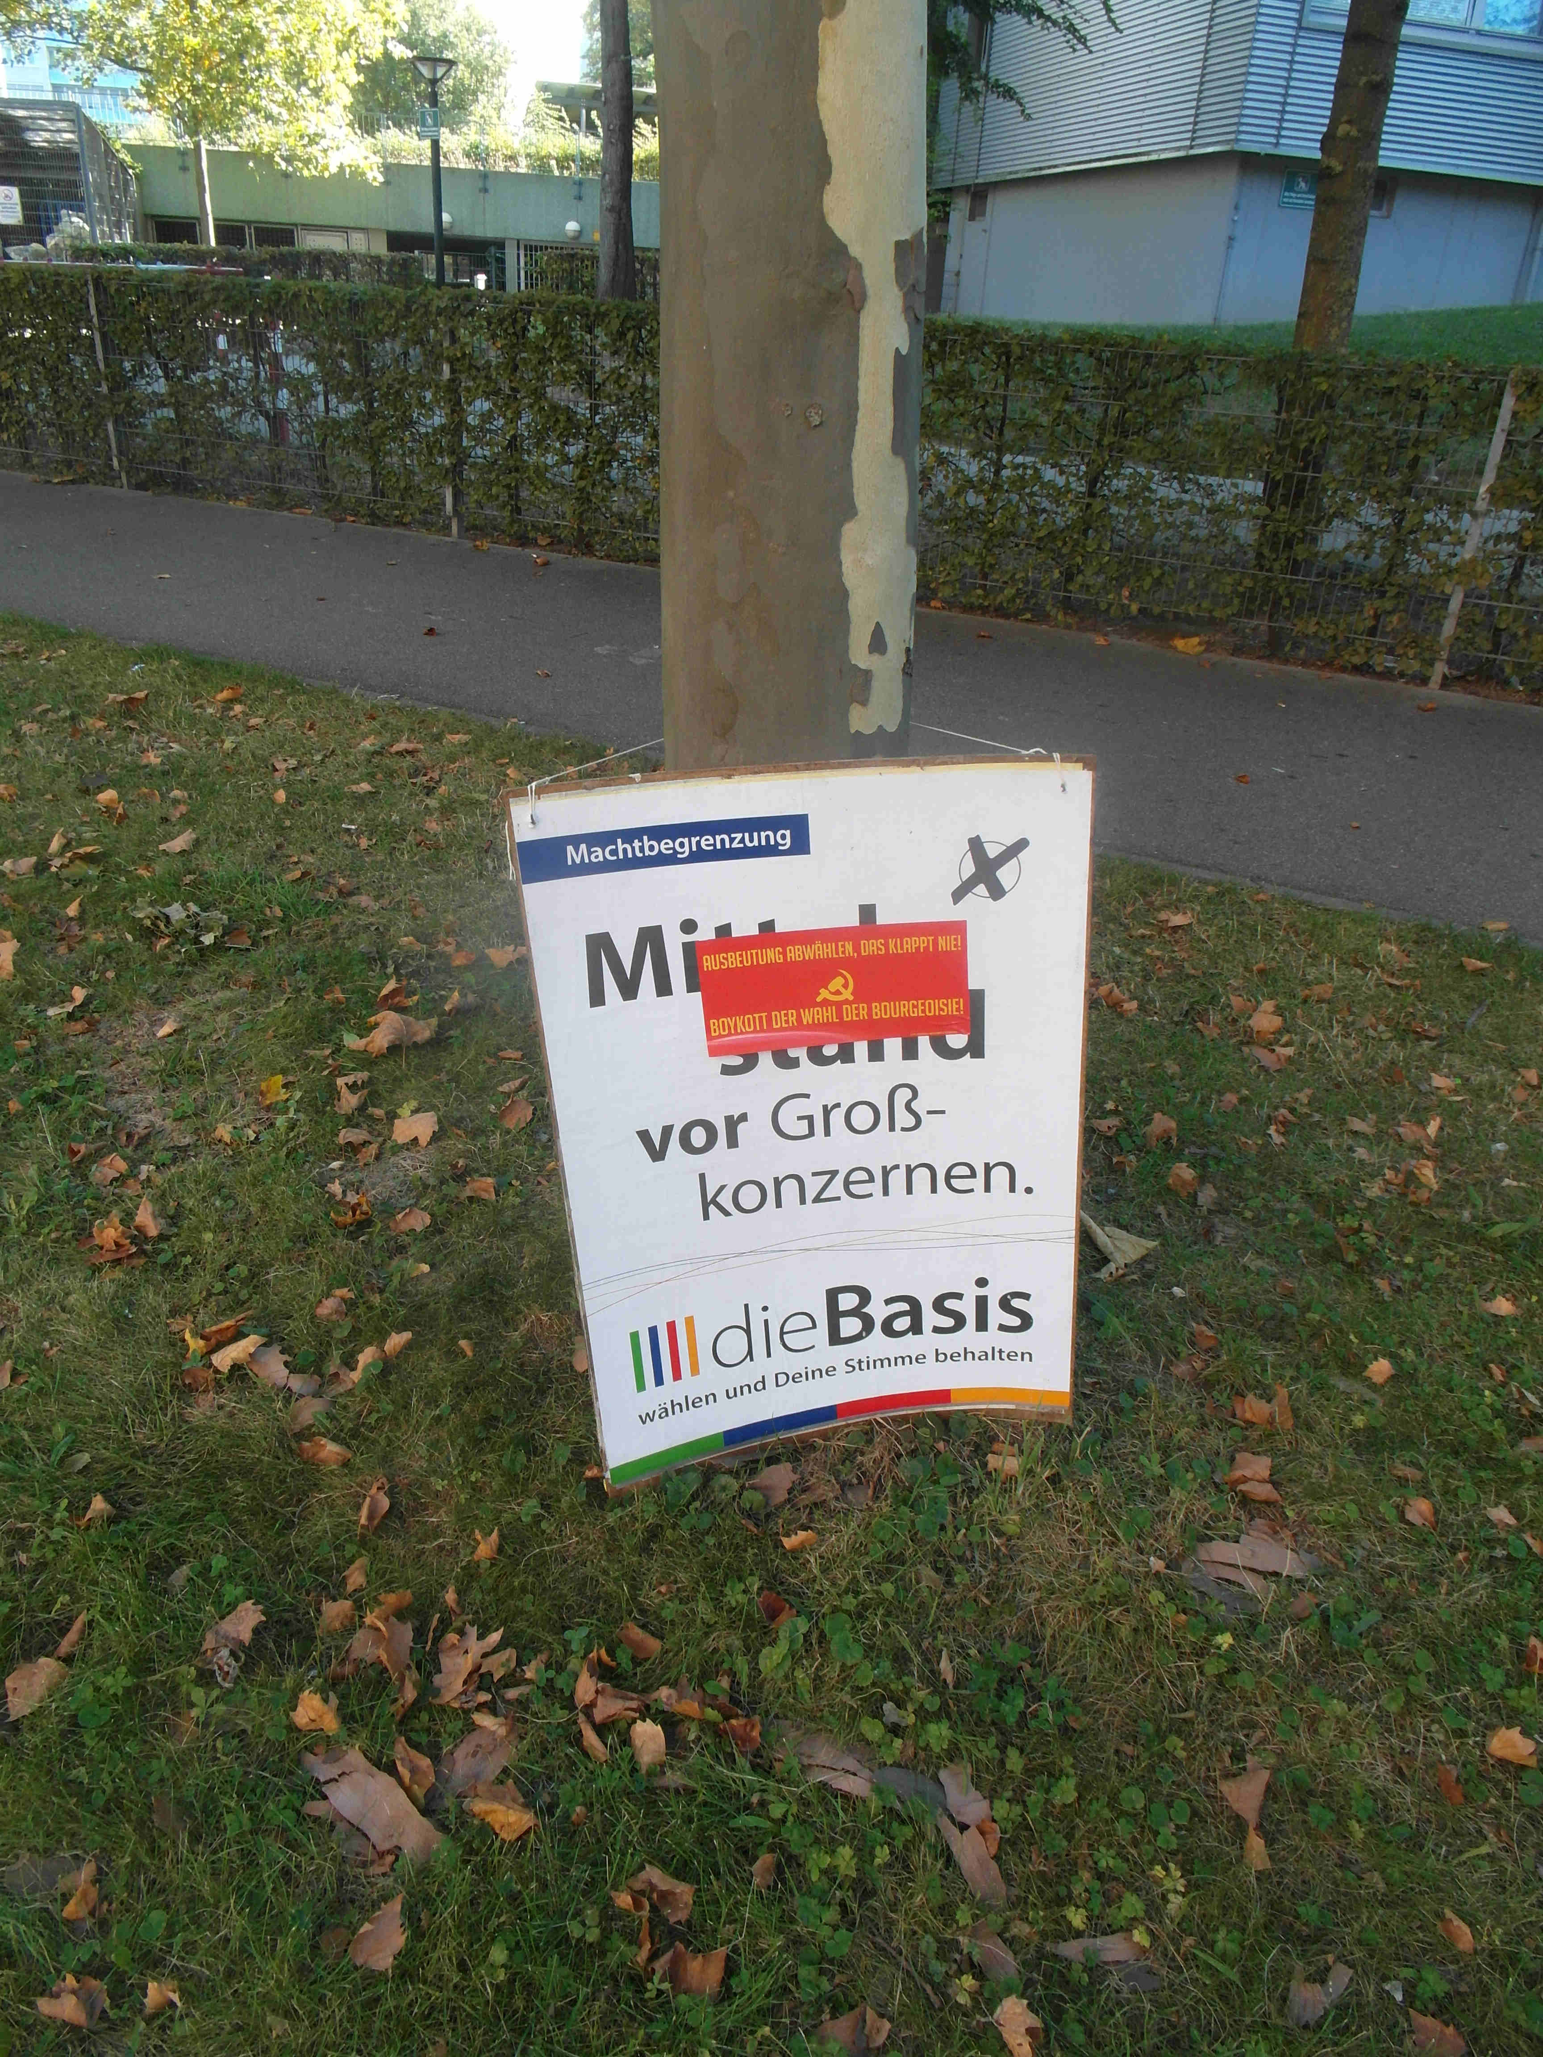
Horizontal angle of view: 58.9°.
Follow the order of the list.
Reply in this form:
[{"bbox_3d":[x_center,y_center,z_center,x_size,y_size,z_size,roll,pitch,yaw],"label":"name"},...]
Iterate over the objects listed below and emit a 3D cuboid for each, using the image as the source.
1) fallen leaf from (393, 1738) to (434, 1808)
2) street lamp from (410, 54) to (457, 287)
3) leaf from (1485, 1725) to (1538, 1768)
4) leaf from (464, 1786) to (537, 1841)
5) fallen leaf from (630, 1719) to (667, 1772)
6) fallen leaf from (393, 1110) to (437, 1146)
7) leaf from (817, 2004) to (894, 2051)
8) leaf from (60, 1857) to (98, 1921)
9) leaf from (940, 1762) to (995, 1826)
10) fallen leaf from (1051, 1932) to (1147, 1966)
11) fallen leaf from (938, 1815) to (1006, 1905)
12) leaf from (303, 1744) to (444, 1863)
[{"bbox_3d":[-0.347,0.720,1.330,0.071,0.020,0.031,24,34,35],"label":"fallen leaf"},{"bbox_3d":[-4.060,-9.676,16.885,0.530,3.864,0.530,3,27,0],"label":"street lamp"},{"bbox_3d":[0.775,0.750,1.430,0.044,0.025,0.033,10,27,14],"label":"leaf"},{"bbox_3d":[-0.251,0.742,1.300,0.072,0.025,0.034,16,30,21],"label":"leaf"},{"bbox_3d":[-0.124,0.725,1.387,0.032,0.030,0.044,-7,28,-20],"label":"fallen leaf"},{"bbox_3d":[-0.604,0.174,2.323,0.075,0.030,0.072,-5,28,-15],"label":"fallen leaf"},{"bbox_3d":[0.069,0.830,1.133,0.061,0.025,0.035,-2,29,-12],"label":"leaf"},{"bbox_3d":[-0.622,0.784,1.244,0.021,0.025,0.047,6,27,6],"label":"leaf"},{"bbox_3d":[0.187,0.738,1.316,0.038,0.018,0.052,-7,30,-20],"label":"leaf"},{"bbox_3d":[0.287,0.803,1.190,0.087,0.018,0.026,0,28,-8],"label":"fallen leaf"},{"bbox_3d":[0.187,0.765,1.267,0.034,0.015,0.083,-7,30,-19],"label":"fallen leaf"},{"bbox_3d":[-0.379,0.731,1.295,0.159,0.030,0.053,23,33,34],"label":"leaf"}]

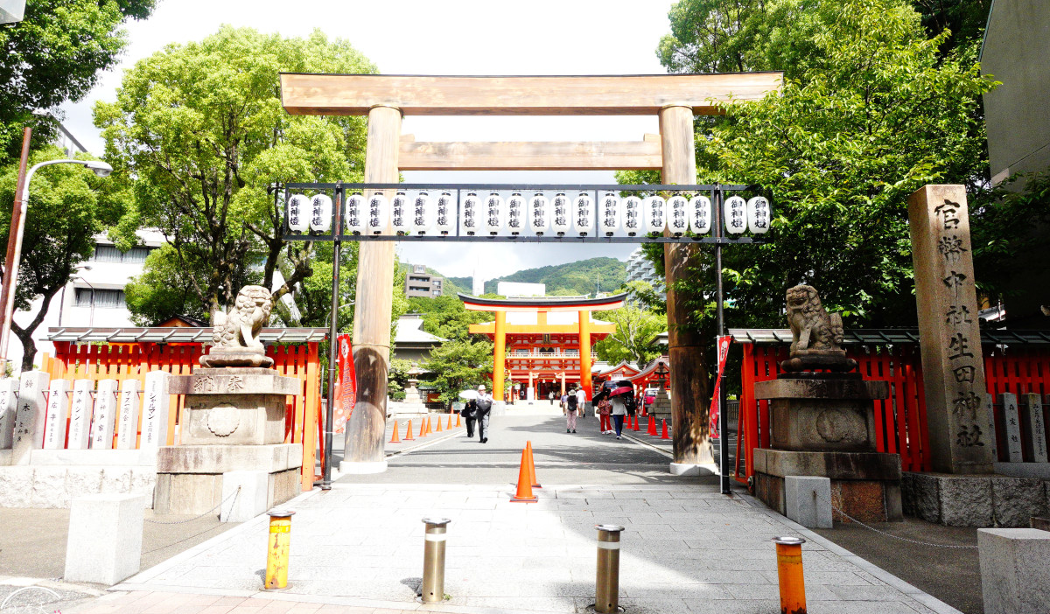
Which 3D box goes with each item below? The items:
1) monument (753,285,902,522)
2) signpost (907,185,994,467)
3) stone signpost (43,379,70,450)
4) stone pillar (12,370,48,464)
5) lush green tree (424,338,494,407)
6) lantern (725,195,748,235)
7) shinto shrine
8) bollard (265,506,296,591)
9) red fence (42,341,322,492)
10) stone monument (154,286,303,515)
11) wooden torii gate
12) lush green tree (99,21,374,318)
[{"bbox_3d":[4.045,1.234,9.641,1.477,3.102,1.303,0,-8,0],"label":"monument"},{"bbox_3d":[5.881,0.283,9.675,0.530,3.889,0.510,0,-8,2],"label":"signpost"},{"bbox_3d":[-6.416,1.475,9.618,0.175,0.945,0.150,0,-8,2],"label":"stone signpost"},{"bbox_3d":[-6.778,1.527,9.644,0.240,1.266,0.220,0,-8,2],"label":"stone pillar"},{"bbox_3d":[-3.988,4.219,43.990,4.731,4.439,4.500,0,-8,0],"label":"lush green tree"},{"bbox_3d":[3.554,-1.551,11.777,0.376,0.690,0.376,0,-8,0],"label":"lantern"},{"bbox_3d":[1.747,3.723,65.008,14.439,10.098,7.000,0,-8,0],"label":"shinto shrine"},{"bbox_3d":[-1.942,1.911,5.515,0.229,0.564,0.229,0,-8,2],"label":"bollard"},{"bbox_3d":[-5.595,1.748,11.442,4.570,2.386,0.500,0,-8,0],"label":"red fence"},{"bbox_3d":[-3.962,1.208,9.652,1.510,3.039,1.070,0,-8,2],"label":"stone monument"},{"bbox_3d":[0.145,-0.801,14.519,10.549,8.191,0.920,0,-8,0],"label":"wooden torii gate"},{"bbox_3d":[-7.506,-1.971,17.962,7.100,10.940,6.800,0,-8,2],"label":"lush green tree"}]

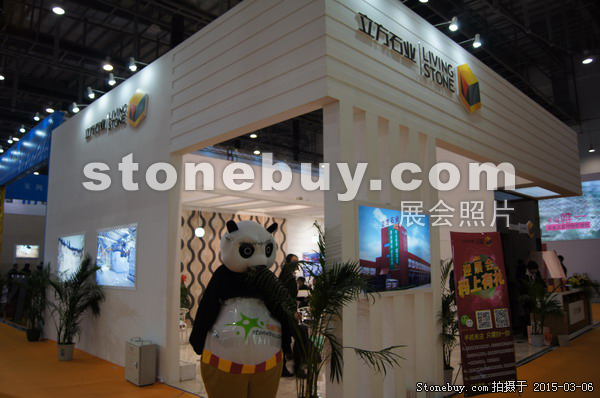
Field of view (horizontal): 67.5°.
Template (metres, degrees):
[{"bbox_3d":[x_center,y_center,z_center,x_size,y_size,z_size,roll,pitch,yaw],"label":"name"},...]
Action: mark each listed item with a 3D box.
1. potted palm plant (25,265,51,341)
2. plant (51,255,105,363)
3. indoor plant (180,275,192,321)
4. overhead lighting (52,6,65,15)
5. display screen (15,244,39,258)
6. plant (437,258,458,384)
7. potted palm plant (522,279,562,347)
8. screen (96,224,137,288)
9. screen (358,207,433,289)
[{"bbox_3d":[-5.900,2.292,10.099,0.550,1.680,0.550,4,-10,-29],"label":"potted palm plant"},{"bbox_3d":[-3.935,1.877,7.910,0.880,1.780,0.860,4,-10,-26],"label":"plant"},{"bbox_3d":[-2.827,2.437,10.950,0.400,1.150,0.400,-9,-12,44],"label":"indoor plant"},{"bbox_3d":[-8.952,-6.988,16.656,0.430,0.200,0.430,-9,-12,44],"label":"overhead lighting"},{"bbox_3d":[-9.715,1.887,16.000,0.080,0.440,0.730,-9,-12,44],"label":"display screen"},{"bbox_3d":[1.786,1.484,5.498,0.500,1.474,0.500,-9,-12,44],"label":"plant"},{"bbox_3d":[4.477,2.053,8.296,0.660,1.220,0.640,-5,-10,27],"label":"potted palm plant"},{"bbox_3d":[-3.154,1.007,7.663,1.570,1.020,0.060,-9,-12,44],"label":"screen"},{"bbox_3d":[1.041,0.534,4.734,0.060,0.826,1.356,-9,-12,44],"label":"screen"}]

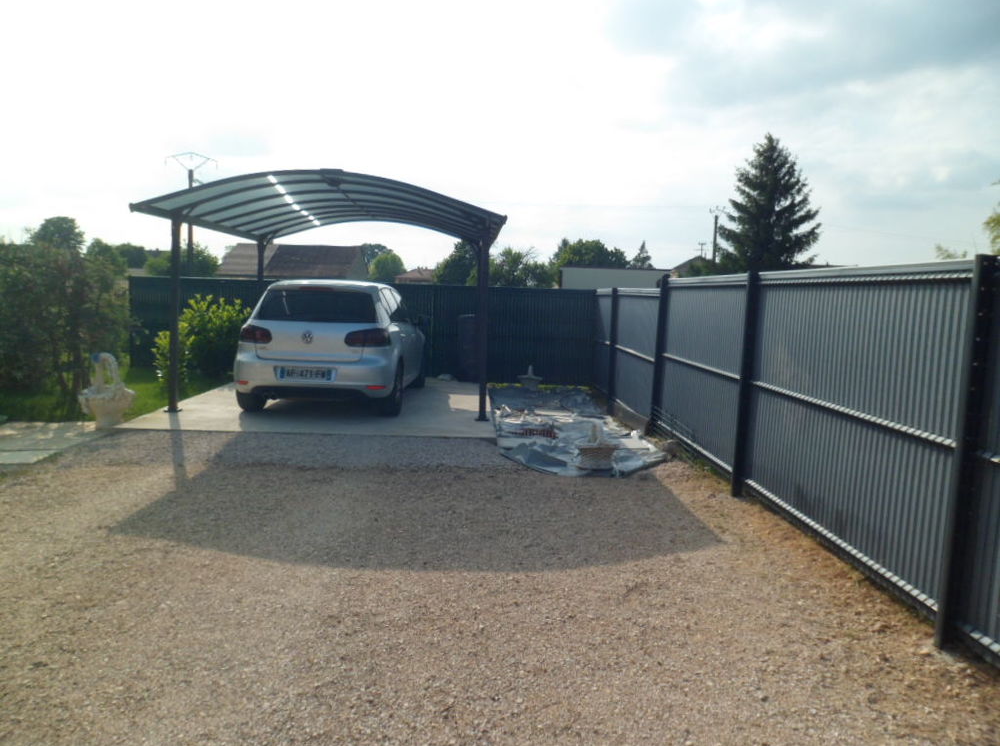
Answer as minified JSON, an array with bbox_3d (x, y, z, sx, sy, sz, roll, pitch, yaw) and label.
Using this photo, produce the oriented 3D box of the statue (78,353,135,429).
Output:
[{"bbox_3d":[-3.669,0.164,7.021,0.520,0.694,0.450,1,6,-3],"label":"statue"}]

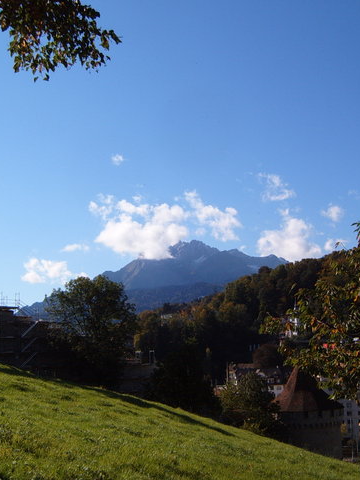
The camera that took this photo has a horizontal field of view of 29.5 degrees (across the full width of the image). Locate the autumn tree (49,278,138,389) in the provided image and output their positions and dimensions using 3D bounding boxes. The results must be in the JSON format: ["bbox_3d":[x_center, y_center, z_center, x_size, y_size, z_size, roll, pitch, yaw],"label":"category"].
[{"bbox_3d":[-9.060,9.460,70.000,9.000,11.800,8.800,0,-10,0],"label":"autumn tree"}]

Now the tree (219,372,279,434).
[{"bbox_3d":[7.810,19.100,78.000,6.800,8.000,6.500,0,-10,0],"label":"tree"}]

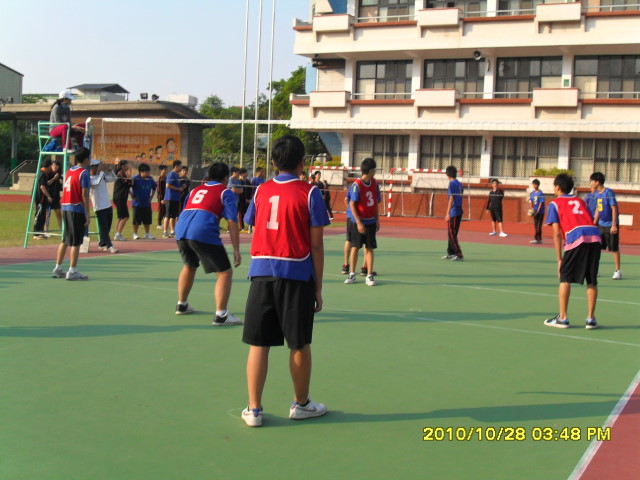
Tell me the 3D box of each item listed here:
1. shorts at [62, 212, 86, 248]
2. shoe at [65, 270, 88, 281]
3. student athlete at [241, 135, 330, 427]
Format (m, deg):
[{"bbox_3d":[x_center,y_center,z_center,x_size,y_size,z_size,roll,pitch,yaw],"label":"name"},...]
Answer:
[{"bbox_3d":[-3.227,-0.158,12.150,0.300,0.480,0.370,-1,6,-38],"label":"shorts"},{"bbox_3d":[-3.174,0.469,12.100,0.290,0.120,0.110,2,5,-9],"label":"shoe"},{"bbox_3d":[-0.217,0.249,5.820,0.570,1.780,0.440,4,5,22],"label":"student athlete"}]

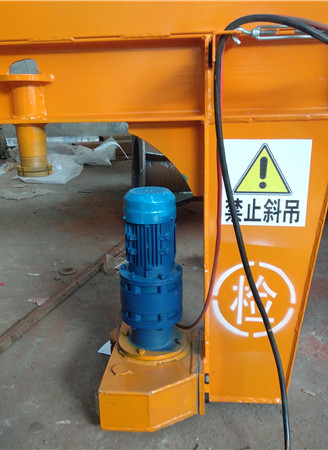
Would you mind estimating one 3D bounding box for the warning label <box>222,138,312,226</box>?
[{"bbox_3d":[0.357,-0.146,1.598,0.298,0.306,0.004,1,18,6],"label":"warning label"}]

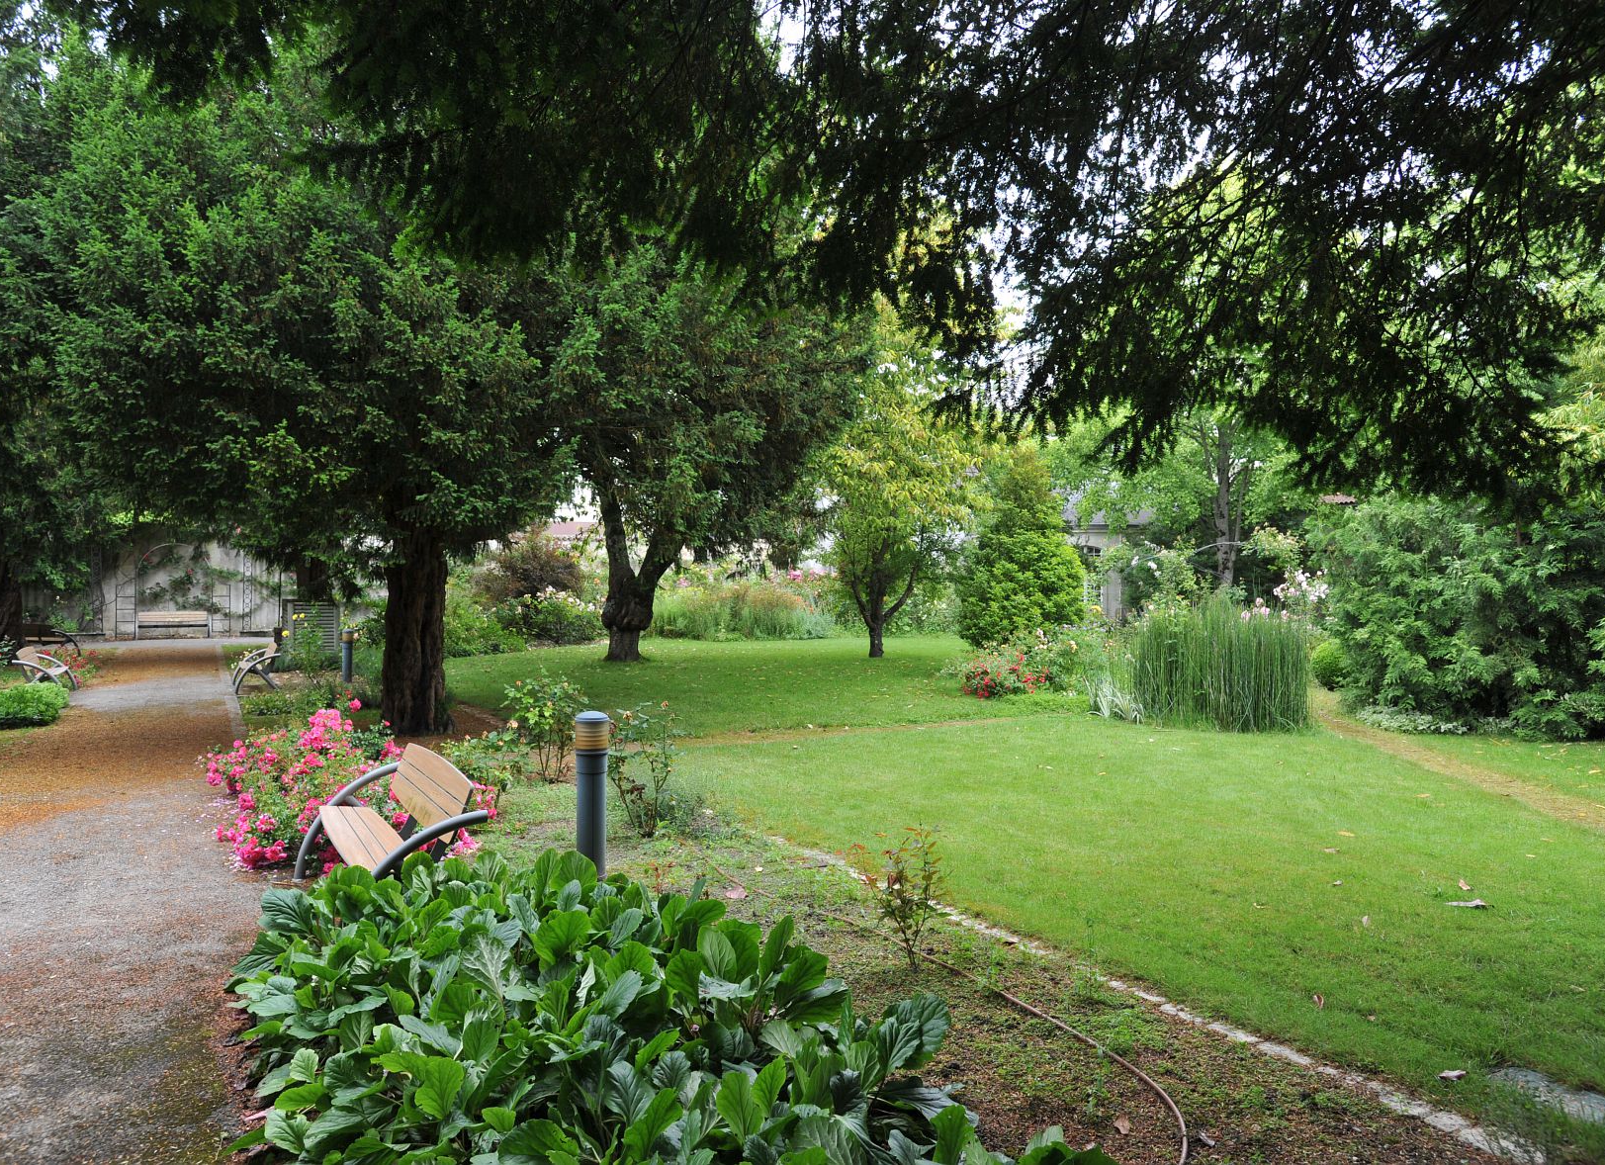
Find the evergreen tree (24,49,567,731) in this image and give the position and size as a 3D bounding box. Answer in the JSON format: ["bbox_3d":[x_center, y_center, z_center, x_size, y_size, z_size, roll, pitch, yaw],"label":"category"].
[{"bbox_3d":[-6.300,-2.400,13.400,6.700,8.400,6.300,0,-1,0],"label":"evergreen tree"}]

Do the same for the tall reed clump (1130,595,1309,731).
[{"bbox_3d":[5.400,1.000,13.850,2.250,1.620,1.700,0,-1,0],"label":"tall reed clump"}]

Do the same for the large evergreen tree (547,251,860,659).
[{"bbox_3d":[-2.383,-3.125,25.045,7.500,9.900,7.300,0,-1,0],"label":"large evergreen tree"}]

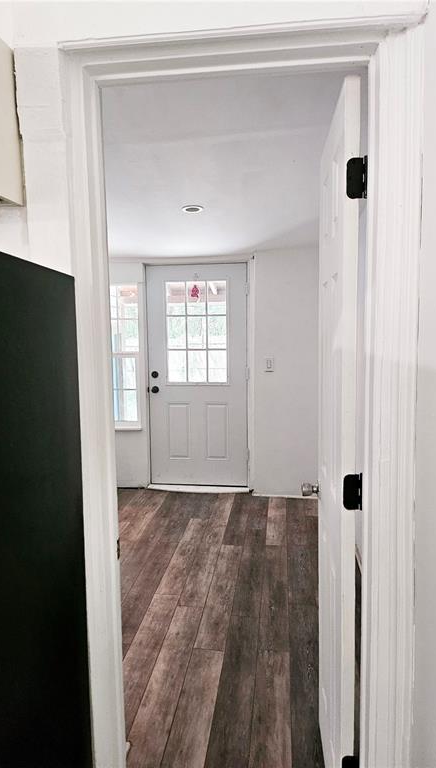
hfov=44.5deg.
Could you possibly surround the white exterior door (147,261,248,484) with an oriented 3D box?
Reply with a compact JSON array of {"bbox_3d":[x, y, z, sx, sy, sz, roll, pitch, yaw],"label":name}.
[{"bbox_3d":[-0.180,-0.064,4.850,0.910,2.020,0.045,0,6,8],"label":"white exterior door"}]

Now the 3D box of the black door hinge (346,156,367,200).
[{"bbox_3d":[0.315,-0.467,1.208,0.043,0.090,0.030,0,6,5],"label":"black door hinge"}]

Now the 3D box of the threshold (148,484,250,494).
[{"bbox_3d":[-0.170,0.968,4.913,0.940,0.038,0.120,0,6,8],"label":"threshold"}]

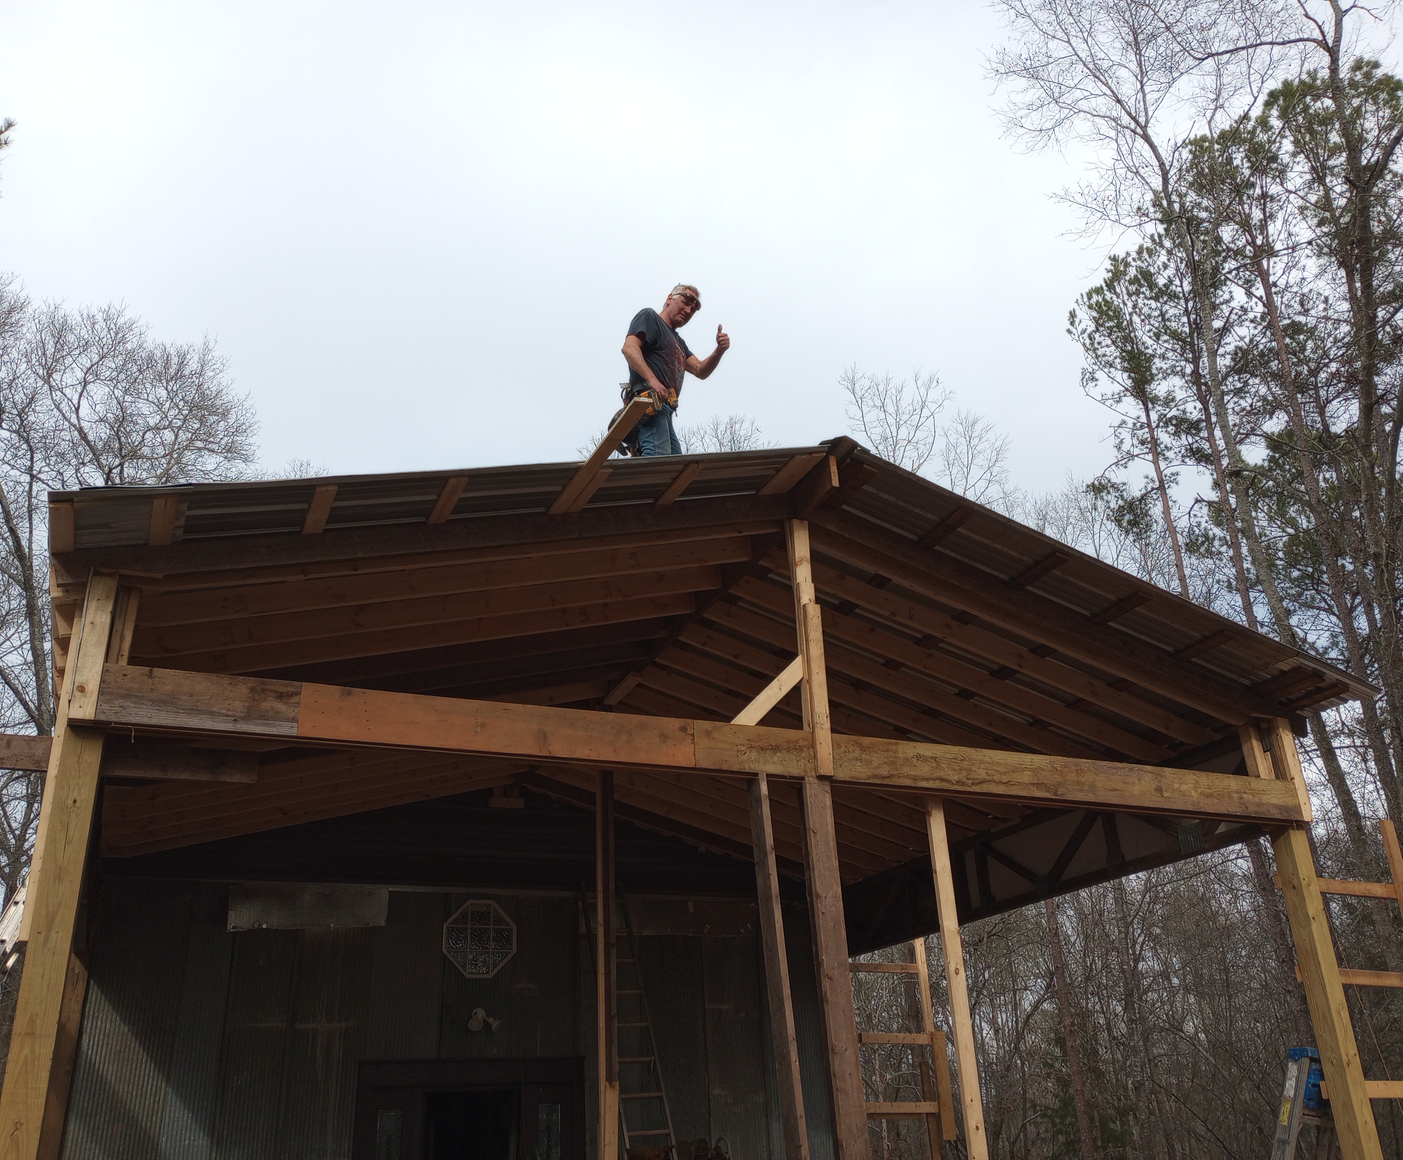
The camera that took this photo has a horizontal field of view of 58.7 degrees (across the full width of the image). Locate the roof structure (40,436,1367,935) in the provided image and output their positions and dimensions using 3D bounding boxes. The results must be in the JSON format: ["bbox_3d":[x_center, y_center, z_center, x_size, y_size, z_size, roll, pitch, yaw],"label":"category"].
[{"bbox_3d":[-0.357,1.146,8.548,7.270,1.800,5.570,8,-27,-23],"label":"roof structure"}]

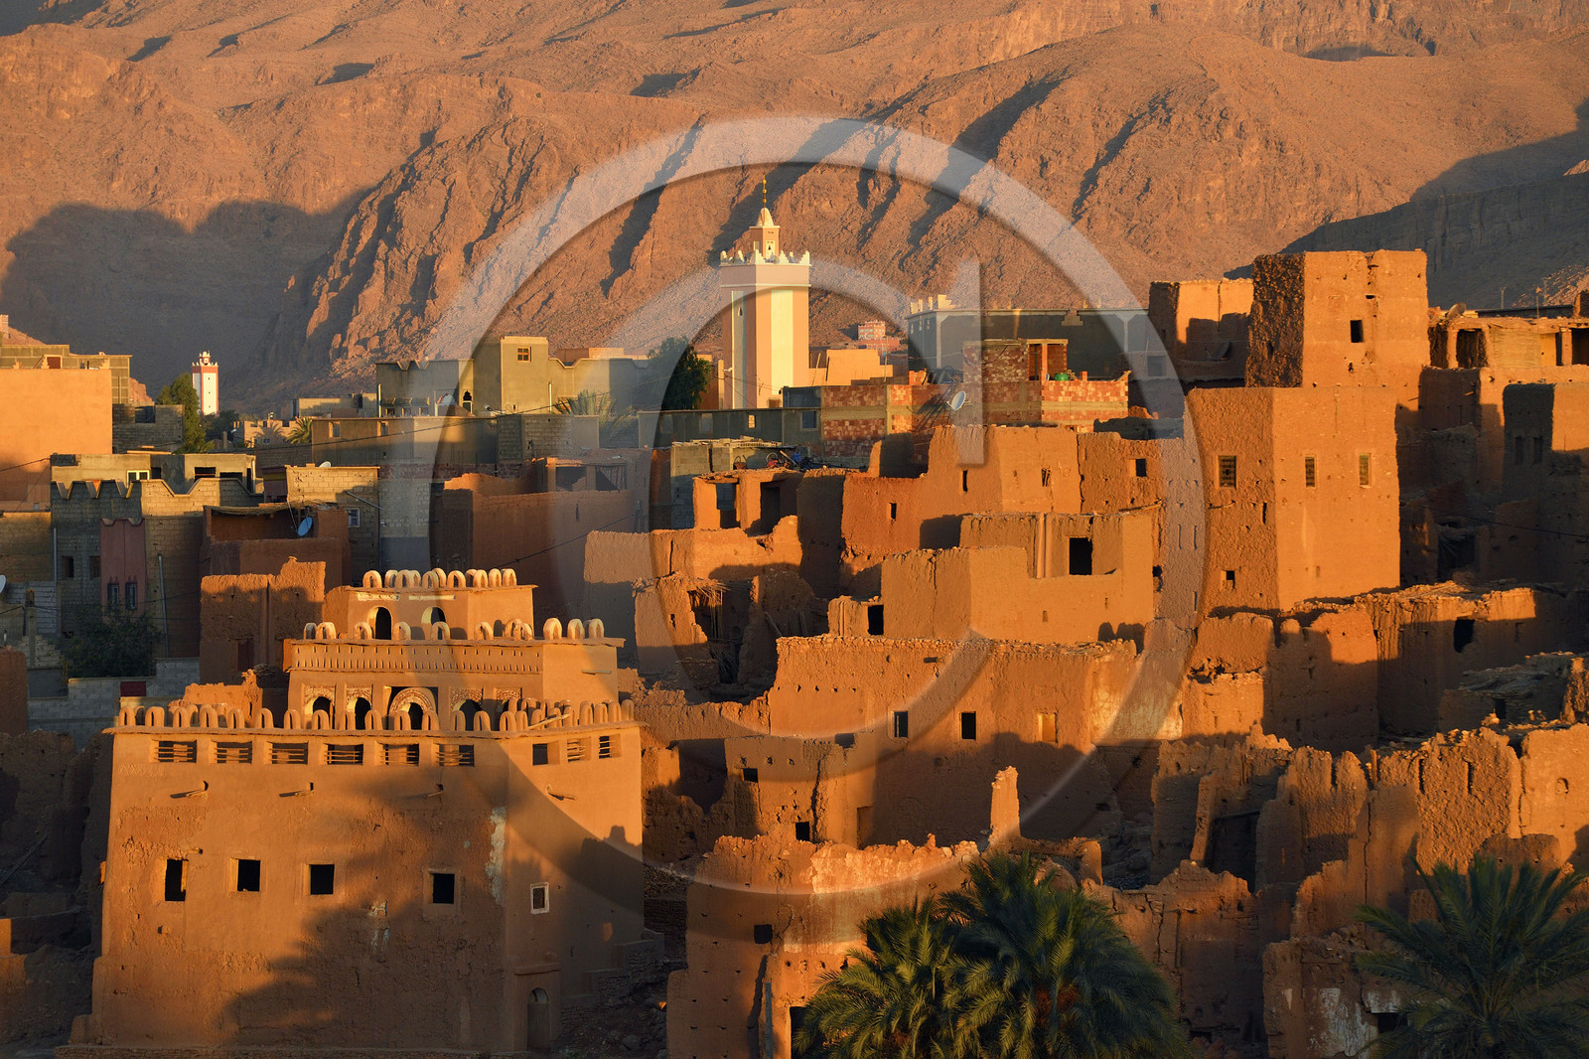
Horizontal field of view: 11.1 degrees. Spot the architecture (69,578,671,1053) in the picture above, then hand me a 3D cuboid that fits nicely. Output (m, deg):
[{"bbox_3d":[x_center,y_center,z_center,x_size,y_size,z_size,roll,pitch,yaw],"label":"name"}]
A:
[{"bbox_3d":[-14.060,8.850,266.000,15.600,15.100,9.800,0,1,25],"label":"architecture"}]

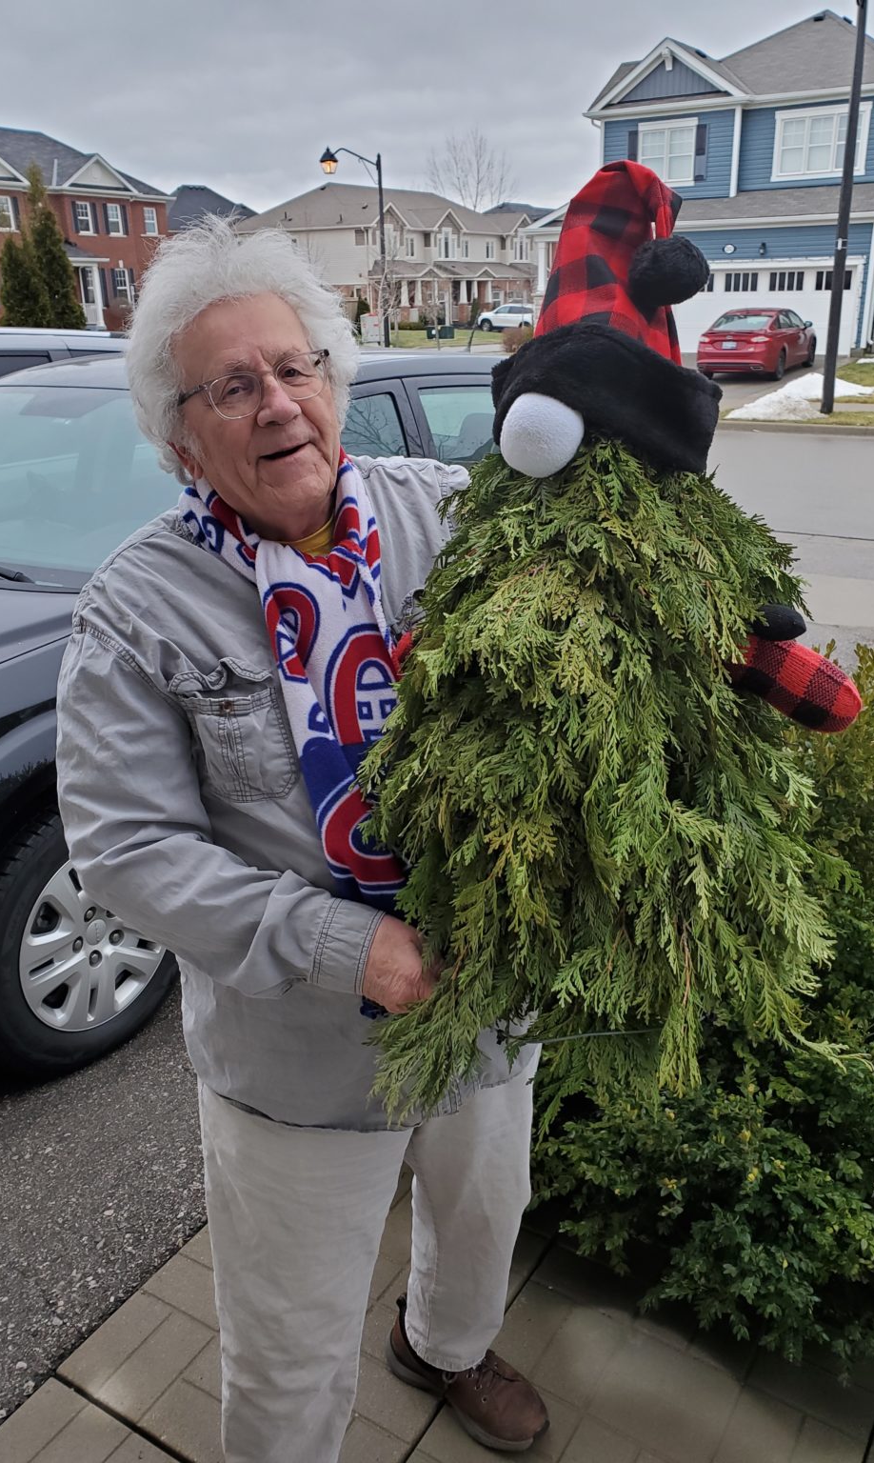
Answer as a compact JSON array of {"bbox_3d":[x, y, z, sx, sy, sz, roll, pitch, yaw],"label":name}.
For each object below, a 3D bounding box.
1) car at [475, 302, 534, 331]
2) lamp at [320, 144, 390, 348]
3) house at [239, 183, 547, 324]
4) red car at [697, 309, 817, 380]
[{"bbox_3d":[4.900,-26.300,69.900,4.750,1.700,1.920,12,26,30],"label":"car"},{"bbox_3d":[-3.401,-21.322,48.703,2.600,8.200,0.700,-7,23,-14],"label":"lamp"},{"bbox_3d":[-2.541,-31.304,72.931,12.000,8.300,21.500,12,26,30],"label":"house"},{"bbox_3d":[8.013,-9.626,27.149,1.880,1.480,4.870,12,28,30],"label":"red car"}]

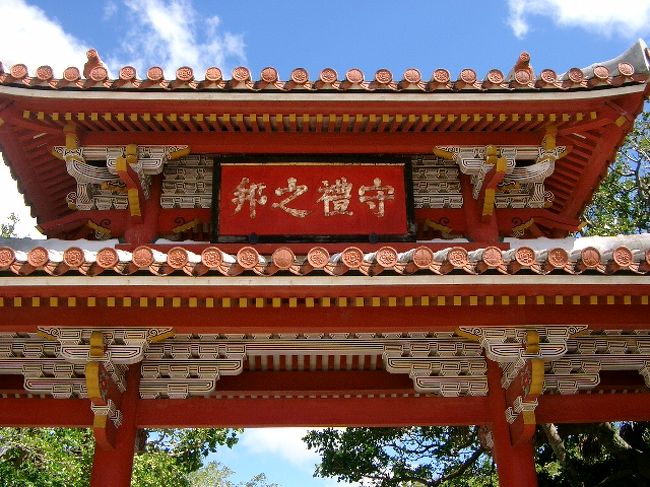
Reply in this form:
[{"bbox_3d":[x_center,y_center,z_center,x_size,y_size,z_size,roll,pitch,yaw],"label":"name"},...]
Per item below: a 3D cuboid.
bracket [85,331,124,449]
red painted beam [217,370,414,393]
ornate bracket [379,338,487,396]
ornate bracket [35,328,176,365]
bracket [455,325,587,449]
[{"bbox_3d":[-1.871,1.258,5.919,0.170,0.800,0.800,0,-30,-2],"label":"bracket"},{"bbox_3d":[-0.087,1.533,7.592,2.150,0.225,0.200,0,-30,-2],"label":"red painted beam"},{"bbox_3d":[1.052,1.204,6.638,0.970,0.560,0.220,0,-30,-2],"label":"ornate bracket"},{"bbox_3d":[-1.872,0.892,5.945,1.140,0.300,0.200,0,-30,-2],"label":"ornate bracket"},{"bbox_3d":[1.727,1.224,6.045,1.130,0.860,0.780,0,-30,-2],"label":"bracket"}]

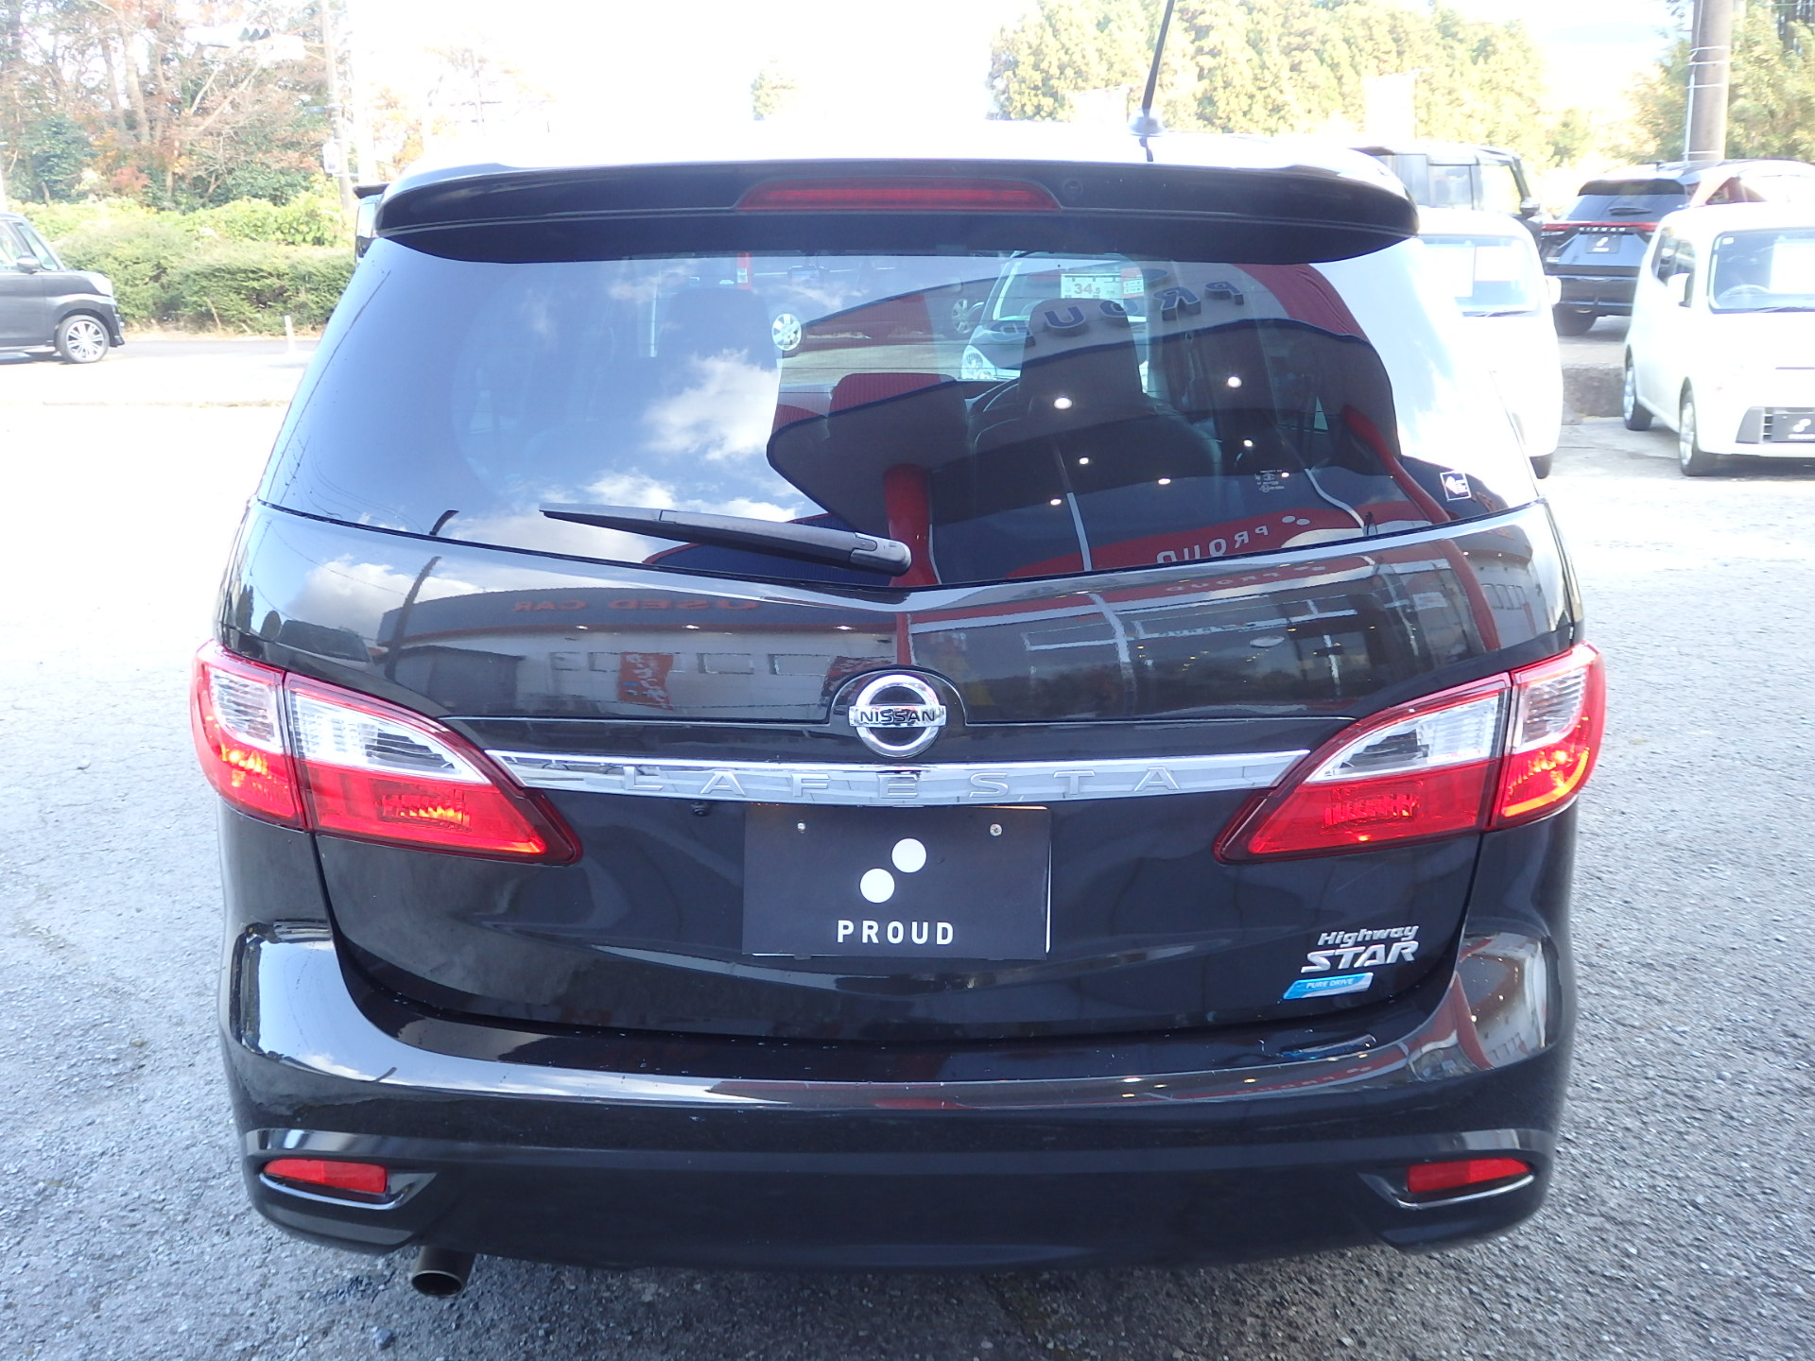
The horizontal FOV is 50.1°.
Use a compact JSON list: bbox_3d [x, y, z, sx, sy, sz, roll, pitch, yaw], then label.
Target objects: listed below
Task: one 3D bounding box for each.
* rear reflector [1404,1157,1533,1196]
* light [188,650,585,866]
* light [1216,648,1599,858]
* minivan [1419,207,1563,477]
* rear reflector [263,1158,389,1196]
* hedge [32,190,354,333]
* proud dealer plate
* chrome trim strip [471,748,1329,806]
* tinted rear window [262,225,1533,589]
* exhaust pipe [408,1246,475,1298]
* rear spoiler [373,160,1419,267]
[{"bbox_3d":[0.652,0.569,2.239,0.158,0.040,0.050,-3,14,-11],"label":"rear reflector"},{"bbox_3d":[-0.597,0.072,2.215,0.455,0.205,0.220,2,14,8],"label":"light"},{"bbox_3d":[0.575,0.072,2.215,0.455,0.205,0.220,-2,14,-8],"label":"light"},{"bbox_3d":[3.100,-2.222,12.324,1.520,1.540,3.400,3,14,11],"label":"minivan"},{"bbox_3d":[-0.674,0.569,2.239,0.158,0.040,0.050,3,14,11],"label":"rear reflector"},{"bbox_3d":[-8.933,-5.293,24.751,5.200,1.700,2.000,-1,14,-4],"label":"hedge"},{"bbox_3d":[-0.012,0.218,2.101,0.330,0.165,0.012,1,3,0],"label":"proud dealer plate"},{"bbox_3d":[-0.011,0.098,2.088,0.890,0.050,0.070,0,14,0],"label":"chrome trim strip"},{"bbox_3d":[-0.011,-0.319,2.217,1.430,0.460,0.130,0,-20,0],"label":"tinted rear window"},{"bbox_3d":[-0.554,0.665,2.346,0.065,0.065,0.140,0,42,0],"label":"exhaust pipe"},{"bbox_3d":[-0.013,-0.555,2.309,1.220,0.125,0.250,0,14,0],"label":"rear spoiler"}]

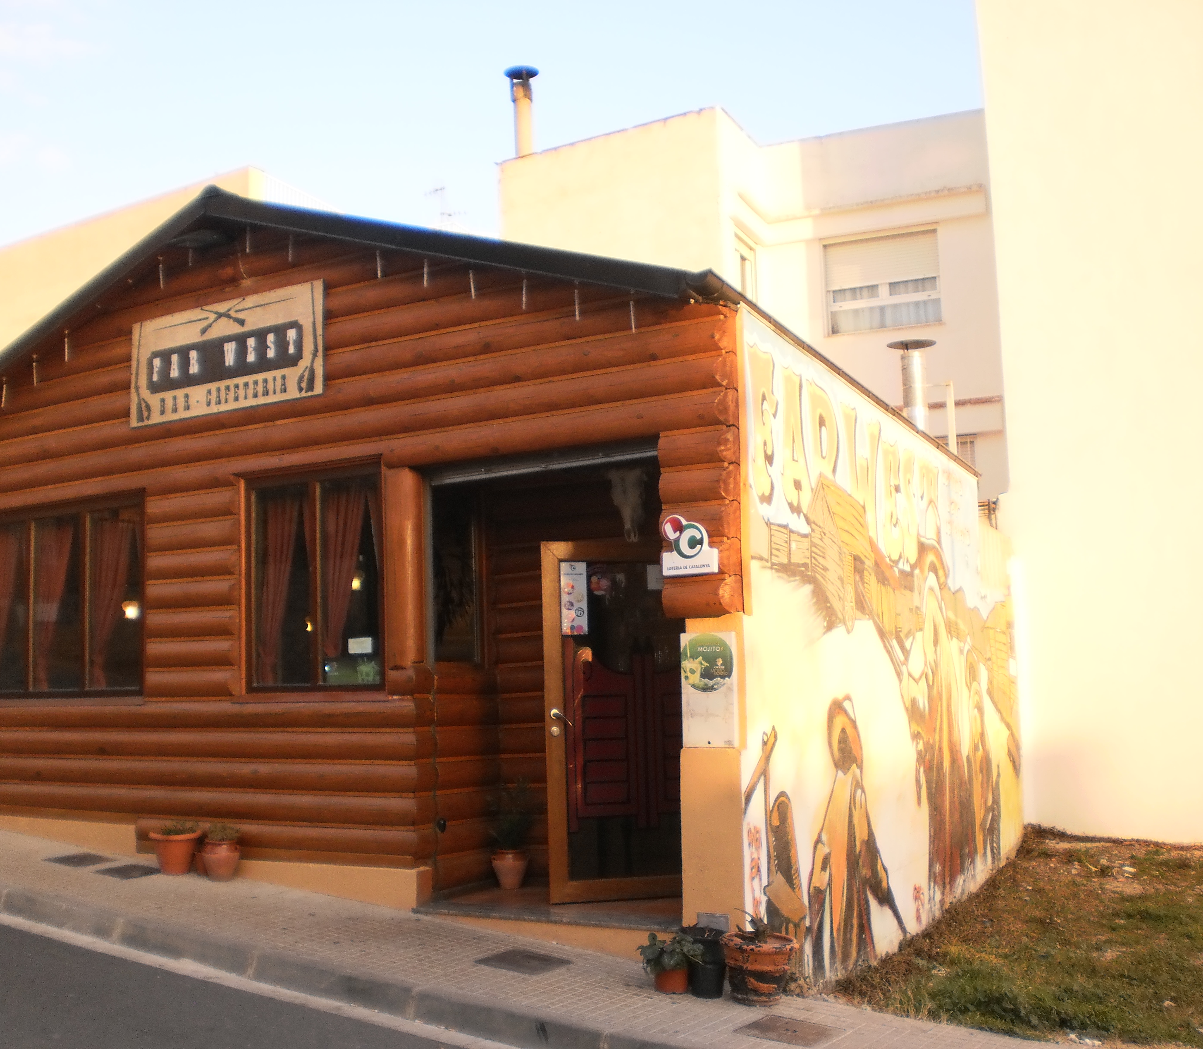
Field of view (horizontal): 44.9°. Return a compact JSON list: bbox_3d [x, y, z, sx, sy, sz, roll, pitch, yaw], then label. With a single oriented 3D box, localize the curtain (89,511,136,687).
[{"bbox_3d":[-3.407,0.541,10.117,0.489,1.211,0.100,-5,-7,33],"label":"curtain"}]

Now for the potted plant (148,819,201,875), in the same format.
[{"bbox_3d":[-2.664,2.000,9.069,0.334,0.325,0.334,1,-3,34],"label":"potted plant"}]

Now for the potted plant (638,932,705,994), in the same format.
[{"bbox_3d":[0.330,2.058,6.864,0.314,0.272,0.314,3,-3,0],"label":"potted plant"}]

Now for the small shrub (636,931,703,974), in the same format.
[{"bbox_3d":[0.328,2.041,6.930,0.310,0.190,0.290,-2,-5,0],"label":"small shrub"}]

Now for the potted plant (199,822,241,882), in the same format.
[{"bbox_3d":[-2.349,2.015,8.961,0.255,0.335,0.250,-2,-5,0],"label":"potted plant"}]

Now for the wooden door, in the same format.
[{"bbox_3d":[0.166,1.114,8.388,1.000,2.040,0.060,0,-6,-16],"label":"wooden door"}]

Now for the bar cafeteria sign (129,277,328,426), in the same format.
[{"bbox_3d":[-2.430,-1.077,9.382,1.789,0.711,0.040,-5,-7,33],"label":"bar cafeteria sign"}]

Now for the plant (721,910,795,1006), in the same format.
[{"bbox_3d":[0.736,2.012,6.807,0.363,0.394,0.363,3,-3,0],"label":"plant"}]

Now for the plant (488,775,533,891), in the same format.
[{"bbox_3d":[-0.559,1.904,9.017,0.270,0.677,0.270,-2,-6,0],"label":"plant"}]

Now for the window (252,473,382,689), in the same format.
[{"bbox_3d":[-1.758,0.373,8.935,1.105,1.264,0.100,-5,-7,33],"label":"window"}]

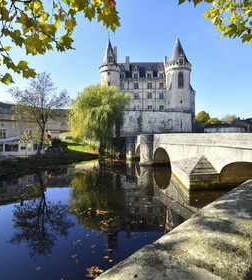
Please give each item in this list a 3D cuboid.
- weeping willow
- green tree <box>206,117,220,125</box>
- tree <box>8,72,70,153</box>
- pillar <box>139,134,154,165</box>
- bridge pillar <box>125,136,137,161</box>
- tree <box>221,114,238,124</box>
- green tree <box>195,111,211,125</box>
[{"bbox_3d":[-5.640,-4.115,39.000,12.400,14.800,12.000,0,2,0],"label":"weeping willow"},{"bbox_3d":[41.243,-7.542,88.000,6.600,6.800,6.200,0,2,0],"label":"green tree"},{"bbox_3d":[-15.161,-4.727,33.300,10.600,14.200,9.500,0,2,0],"label":"tree"},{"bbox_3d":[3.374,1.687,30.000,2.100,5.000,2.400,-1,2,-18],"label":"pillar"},{"bbox_3d":[0.978,1.720,36.500,2.000,4.600,2.200,-1,2,-18],"label":"bridge pillar"},{"bbox_3d":[52.665,-8.905,95.000,8.800,8.000,8.000,0,2,0],"label":"tree"},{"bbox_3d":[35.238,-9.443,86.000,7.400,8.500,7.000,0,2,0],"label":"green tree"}]

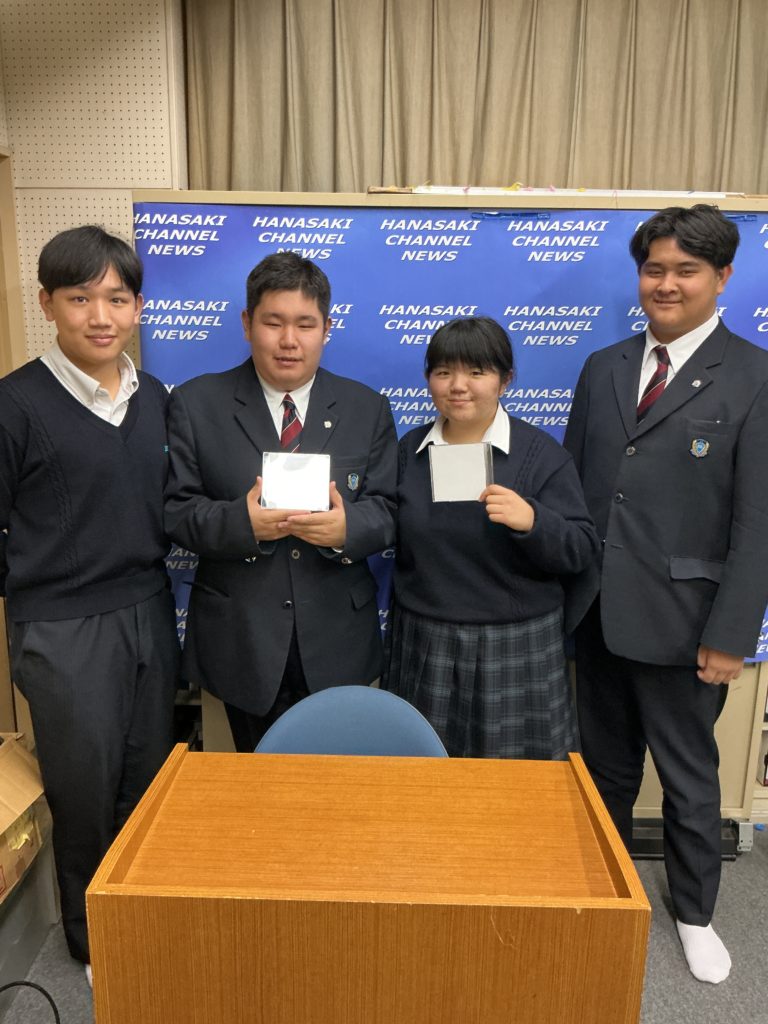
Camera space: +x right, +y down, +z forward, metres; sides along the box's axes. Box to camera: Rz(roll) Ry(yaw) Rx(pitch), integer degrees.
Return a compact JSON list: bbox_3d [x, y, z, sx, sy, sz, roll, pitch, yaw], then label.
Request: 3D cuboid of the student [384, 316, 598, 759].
[{"bbox_3d":[0.235,0.313,2.030,0.490,1.510,0.360,4,13,12],"label":"student"}]

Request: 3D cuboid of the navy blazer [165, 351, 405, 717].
[{"bbox_3d":[-0.226,0.053,1.942,0.520,0.780,0.360,0,13,-6],"label":"navy blazer"}]

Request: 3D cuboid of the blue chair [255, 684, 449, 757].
[{"bbox_3d":[-0.073,0.773,1.655,0.480,0.770,0.520,2,13,5],"label":"blue chair"}]

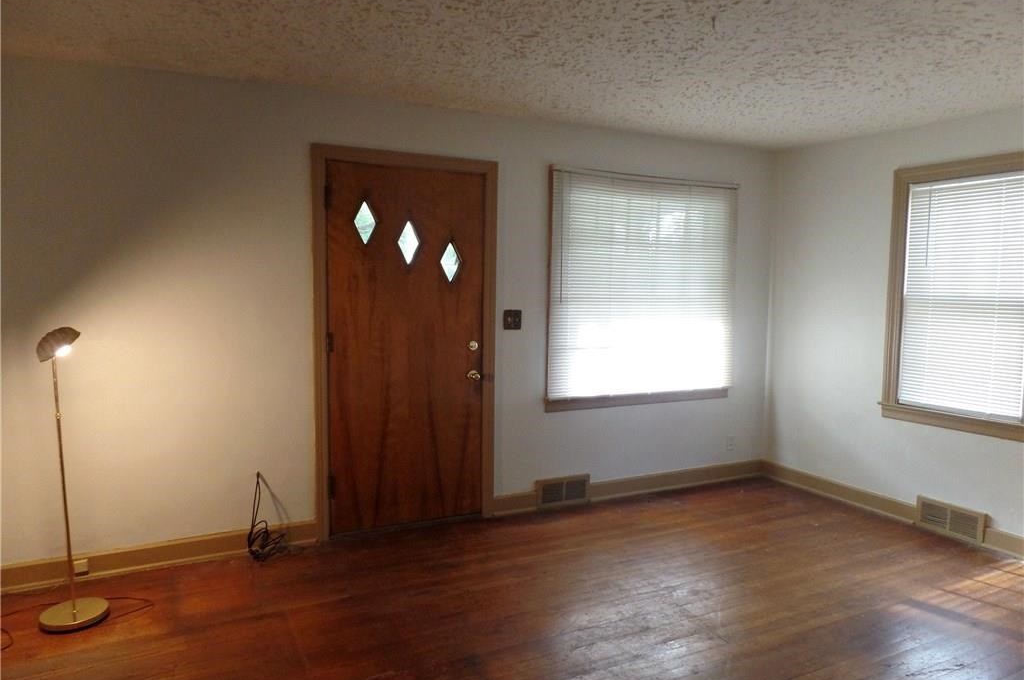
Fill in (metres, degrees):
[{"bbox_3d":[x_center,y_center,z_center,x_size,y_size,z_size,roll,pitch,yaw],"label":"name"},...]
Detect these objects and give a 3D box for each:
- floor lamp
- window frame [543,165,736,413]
[{"bbox_3d":[-1.876,0.568,2.874,0.260,1.250,0.260,3,6,27],"label":"floor lamp"},{"bbox_3d":[0.893,-0.323,4.544,1.510,1.530,0.090,-2,6,-26],"label":"window frame"}]

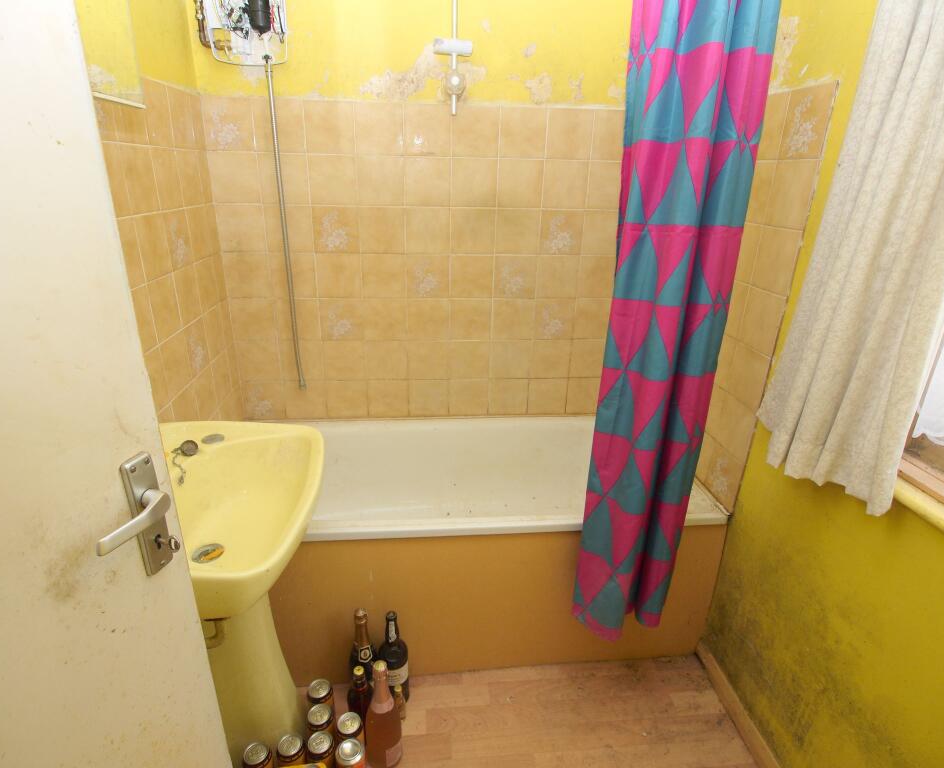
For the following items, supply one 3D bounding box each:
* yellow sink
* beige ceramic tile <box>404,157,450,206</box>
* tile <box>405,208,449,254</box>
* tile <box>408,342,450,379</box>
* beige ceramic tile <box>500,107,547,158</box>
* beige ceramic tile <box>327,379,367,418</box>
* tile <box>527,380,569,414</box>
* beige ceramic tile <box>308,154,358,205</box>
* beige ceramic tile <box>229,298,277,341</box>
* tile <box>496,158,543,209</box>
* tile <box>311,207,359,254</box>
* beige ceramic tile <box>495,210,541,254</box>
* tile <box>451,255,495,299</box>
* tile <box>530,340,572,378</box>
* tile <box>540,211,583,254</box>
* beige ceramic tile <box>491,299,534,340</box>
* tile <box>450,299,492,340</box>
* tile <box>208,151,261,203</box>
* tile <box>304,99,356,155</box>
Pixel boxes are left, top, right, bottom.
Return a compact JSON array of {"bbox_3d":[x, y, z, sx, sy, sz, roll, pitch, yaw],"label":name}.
[{"bbox_3d":[-0.550,0.295,1.165,0.445,0.200,0.590,-1,22,-5],"label":"yellow sink"},{"bbox_3d":[-0.142,-0.655,1.734,0.150,0.150,0.010,-1,22,-5],"label":"beige ceramic tile"},{"bbox_3d":[-0.146,-0.513,1.790,0.150,0.150,0.010,-1,21,-5],"label":"tile"},{"bbox_3d":[-0.157,-0.089,1.956,0.150,0.150,0.010,-1,21,-5],"label":"tile"},{"bbox_3d":[0.165,-0.807,1.720,0.151,0.151,0.010,-1,22,-5],"label":"beige ceramic tile"},{"bbox_3d":[-0.464,0.057,1.988,0.151,0.151,0.009,-1,21,-5],"label":"beige ceramic tile"},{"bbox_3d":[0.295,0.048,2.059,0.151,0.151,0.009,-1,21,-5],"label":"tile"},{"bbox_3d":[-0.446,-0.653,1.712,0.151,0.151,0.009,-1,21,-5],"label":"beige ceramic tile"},{"bbox_3d":[-0.763,-0.223,1.860,0.151,0.151,0.010,-1,22,-5],"label":"beige ceramic tile"},{"bbox_3d":[0.161,-0.659,1.762,0.150,0.150,0.010,-1,22,-5],"label":"tile"},{"bbox_3d":[-0.449,-0.510,1.762,0.150,0.150,0.010,-1,21,-5],"label":"tile"},{"bbox_3d":[0.158,-0.518,1.824,0.151,0.151,0.009,-1,21,-5],"label":"beige ceramic tile"},{"bbox_3d":[0.002,-0.373,1.859,0.150,0.150,0.010,-1,21,-5],"label":"tile"},{"bbox_3d":[0.298,-0.093,1.992,0.150,0.150,0.010,-1,21,-5],"label":"tile"},{"bbox_3d":[0.310,-0.522,1.848,0.151,0.151,0.010,-1,22,-5],"label":"tile"},{"bbox_3d":[0.150,-0.233,1.924,0.150,0.150,0.010,-1,21,-5],"label":"beige ceramic tile"},{"bbox_3d":[-0.001,-0.233,1.920,0.151,0.151,0.009,-1,21,-5],"label":"tile"},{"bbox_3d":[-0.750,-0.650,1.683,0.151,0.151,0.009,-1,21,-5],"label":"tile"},{"bbox_3d":[-0.444,-0.800,1.662,0.151,0.151,0.010,-1,22,-5],"label":"tile"}]

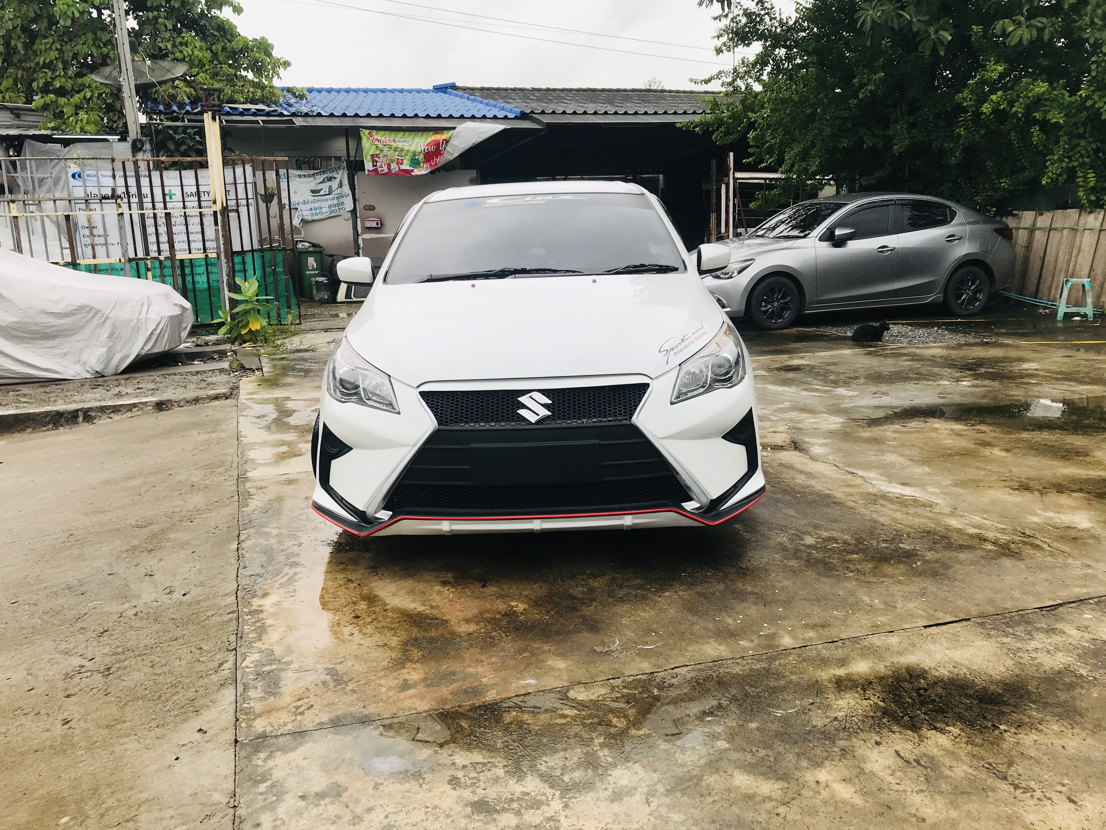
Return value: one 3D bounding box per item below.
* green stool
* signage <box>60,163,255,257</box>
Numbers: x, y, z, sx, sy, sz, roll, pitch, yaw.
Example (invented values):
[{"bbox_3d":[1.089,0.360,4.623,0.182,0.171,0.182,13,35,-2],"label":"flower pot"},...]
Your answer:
[{"bbox_3d":[5.797,-1.307,10.007,0.340,0.460,0.340,1,12,12],"label":"green stool"},{"bbox_3d":[-4.870,-2.525,11.193,2.188,1.146,0.060,-5,12,-13],"label":"signage"}]

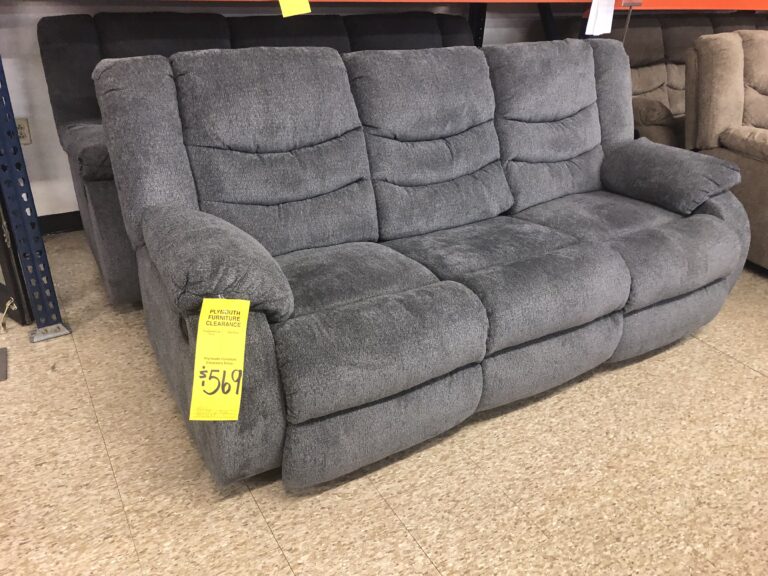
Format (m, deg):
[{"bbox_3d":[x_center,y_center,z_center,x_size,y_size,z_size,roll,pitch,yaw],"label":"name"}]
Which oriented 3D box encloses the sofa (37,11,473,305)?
[{"bbox_3d":[-0.324,-0.726,2.948,2.140,1.020,0.950,-14,33,-28],"label":"sofa"}]

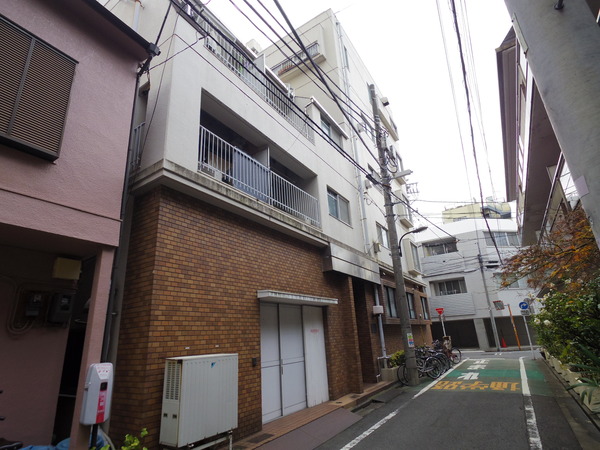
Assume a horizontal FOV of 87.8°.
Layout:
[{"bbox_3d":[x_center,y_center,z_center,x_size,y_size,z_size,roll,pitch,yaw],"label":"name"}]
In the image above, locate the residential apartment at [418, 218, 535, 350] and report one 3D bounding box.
[{"bbox_3d":[13.941,4.874,24.979,8.600,9.200,7.200,-12,-21,25],"label":"residential apartment"}]

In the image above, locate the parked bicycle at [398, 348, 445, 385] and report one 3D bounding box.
[{"bbox_3d":[3.934,4.576,10.314,1.750,1.060,0.580,4,-20,-18],"label":"parked bicycle"}]

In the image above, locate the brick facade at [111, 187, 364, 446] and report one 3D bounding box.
[{"bbox_3d":[-0.571,2.037,6.744,1.150,3.850,6.100,-14,-22,30],"label":"brick facade"}]

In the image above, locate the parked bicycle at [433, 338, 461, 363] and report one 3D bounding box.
[{"bbox_3d":[6.606,5.787,14.239,1.750,1.120,0.580,3,-20,-15],"label":"parked bicycle"}]

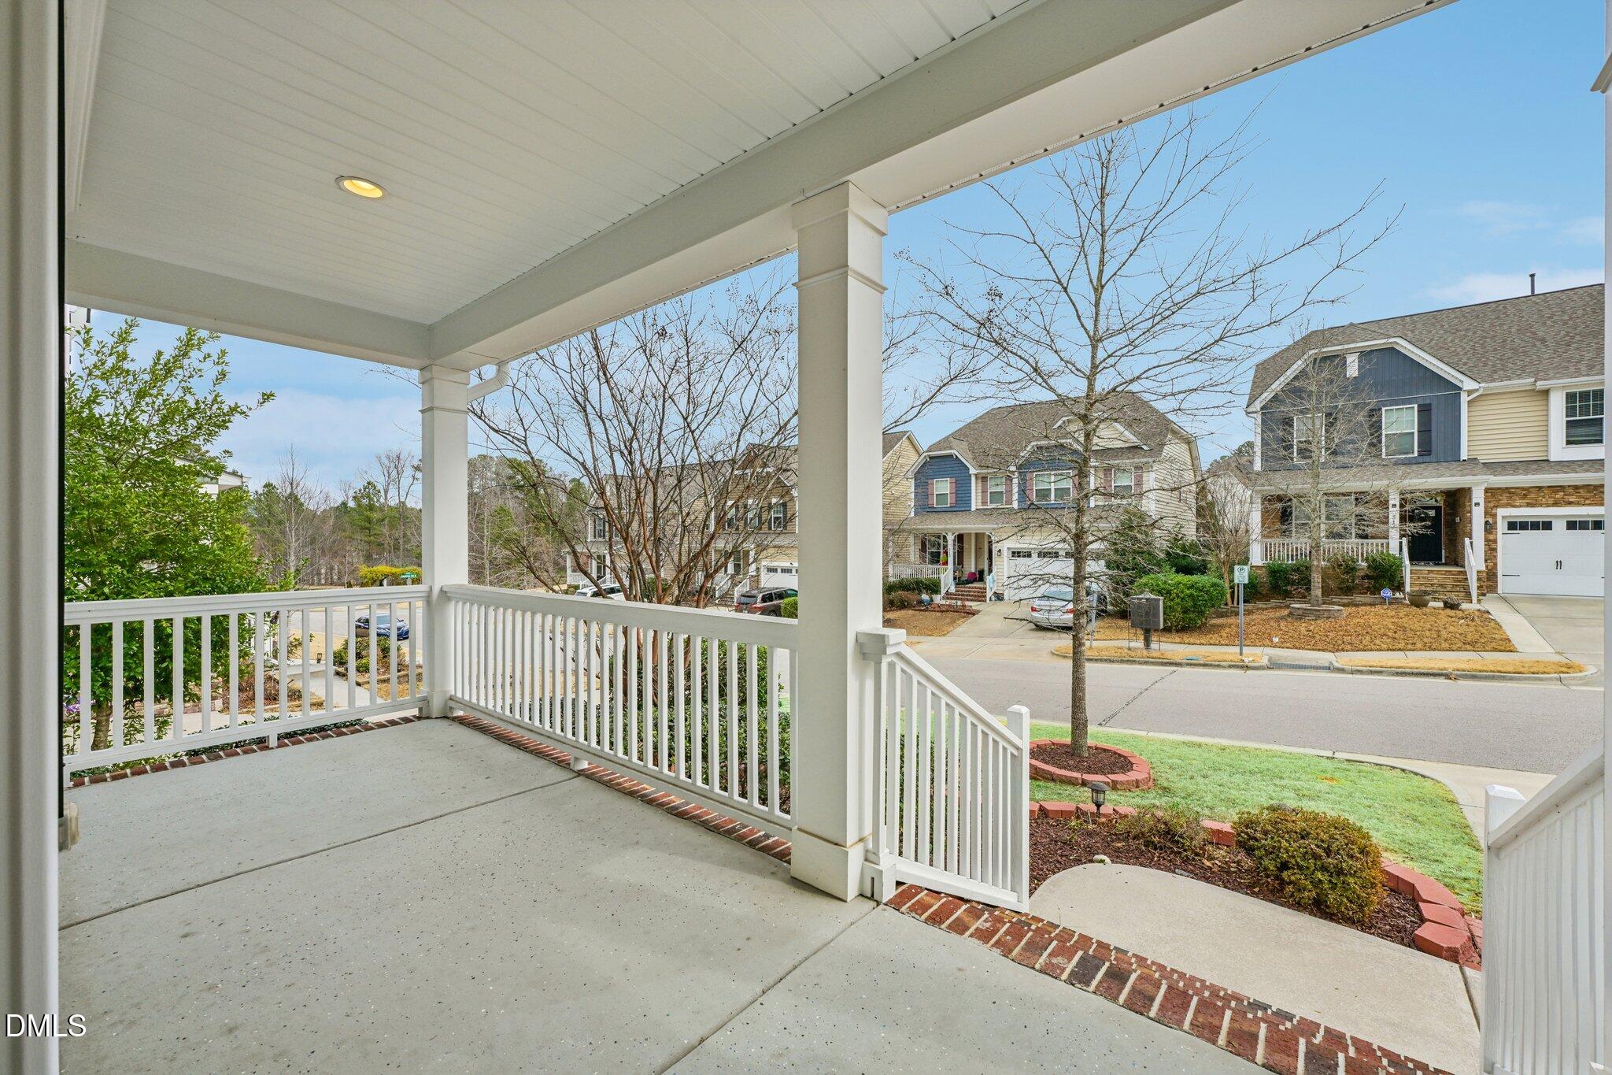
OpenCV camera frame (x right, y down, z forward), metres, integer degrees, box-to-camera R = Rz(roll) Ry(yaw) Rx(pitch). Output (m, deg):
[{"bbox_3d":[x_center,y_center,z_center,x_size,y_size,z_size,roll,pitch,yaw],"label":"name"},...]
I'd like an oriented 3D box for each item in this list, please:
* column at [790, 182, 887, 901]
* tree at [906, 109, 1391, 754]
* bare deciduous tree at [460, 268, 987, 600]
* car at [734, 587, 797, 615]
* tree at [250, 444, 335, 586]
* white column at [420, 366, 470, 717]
[{"bbox_3d":[0.126,0.009,2.330,0.255,2.470,0.255,0,0,38],"label":"column"},{"bbox_3d":[3.850,-1.400,7.500,5.400,8.000,5.100,0,0,38],"label":"tree"},{"bbox_3d":[-1.150,-0.550,6.200,5.400,5.750,5.000,0,0,38],"label":"bare deciduous tree"},{"bbox_3d":[-1.310,3.430,33.000,1.930,1.750,4.850,0,0,38],"label":"car"},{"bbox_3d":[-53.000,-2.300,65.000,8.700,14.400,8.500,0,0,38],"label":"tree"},{"bbox_3d":[-2.600,0.015,4.540,0.255,2.460,0.255,0,0,38],"label":"white column"}]

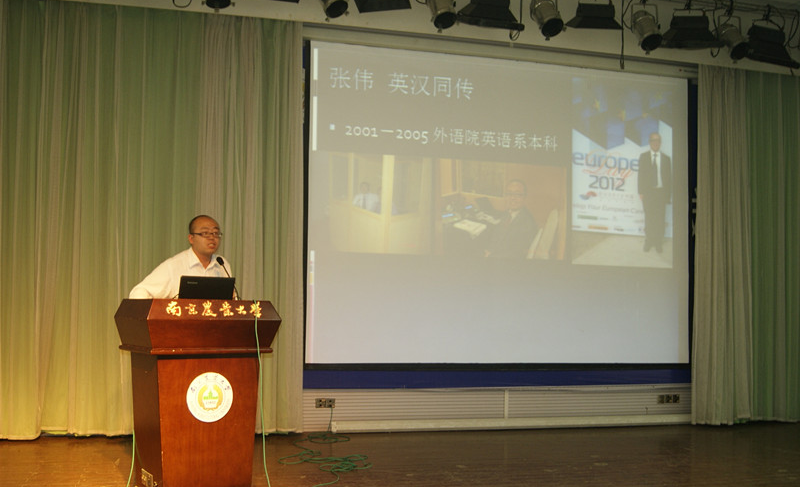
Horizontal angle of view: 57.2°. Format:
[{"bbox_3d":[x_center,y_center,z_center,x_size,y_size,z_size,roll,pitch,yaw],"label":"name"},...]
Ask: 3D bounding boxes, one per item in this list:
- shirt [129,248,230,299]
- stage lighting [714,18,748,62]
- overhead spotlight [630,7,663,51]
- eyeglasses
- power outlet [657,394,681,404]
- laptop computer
[{"bbox_3d":[-1.425,0.333,4.780,0.550,0.640,0.400,4,-5,-32],"label":"shirt"},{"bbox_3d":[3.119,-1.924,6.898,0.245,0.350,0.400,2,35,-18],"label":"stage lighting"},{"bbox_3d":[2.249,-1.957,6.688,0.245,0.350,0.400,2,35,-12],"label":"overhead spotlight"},{"bbox_3d":[-1.228,-0.052,4.660,0.142,0.042,0.140,5,-6,-40],"label":"eyeglasses"},{"bbox_3d":[2.666,1.546,7.274,0.258,0.086,0.020,2,-5,-14],"label":"power outlet"},{"bbox_3d":[-1.263,0.330,4.670,0.337,0.225,0.290,4,-5,-32],"label":"laptop computer"}]

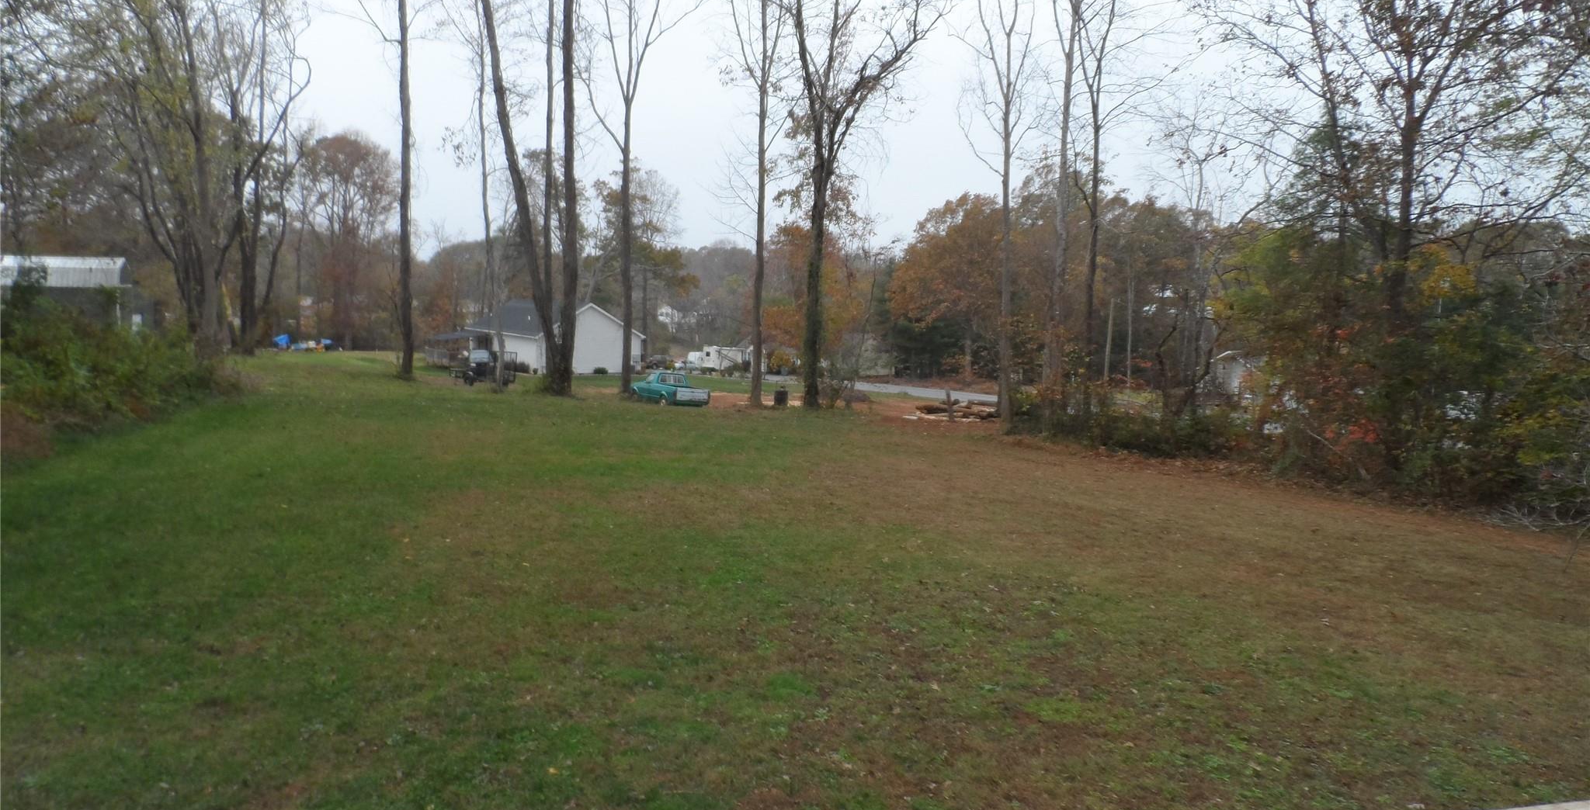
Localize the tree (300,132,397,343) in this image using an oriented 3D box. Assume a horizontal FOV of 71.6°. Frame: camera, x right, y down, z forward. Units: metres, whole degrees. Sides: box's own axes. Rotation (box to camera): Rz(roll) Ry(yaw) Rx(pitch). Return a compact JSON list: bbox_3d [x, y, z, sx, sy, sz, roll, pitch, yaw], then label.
[{"bbox_3d":[-35.361,-12.983,87.176,7.760,17.024,7.760,-1,6,-22],"label":"tree"}]

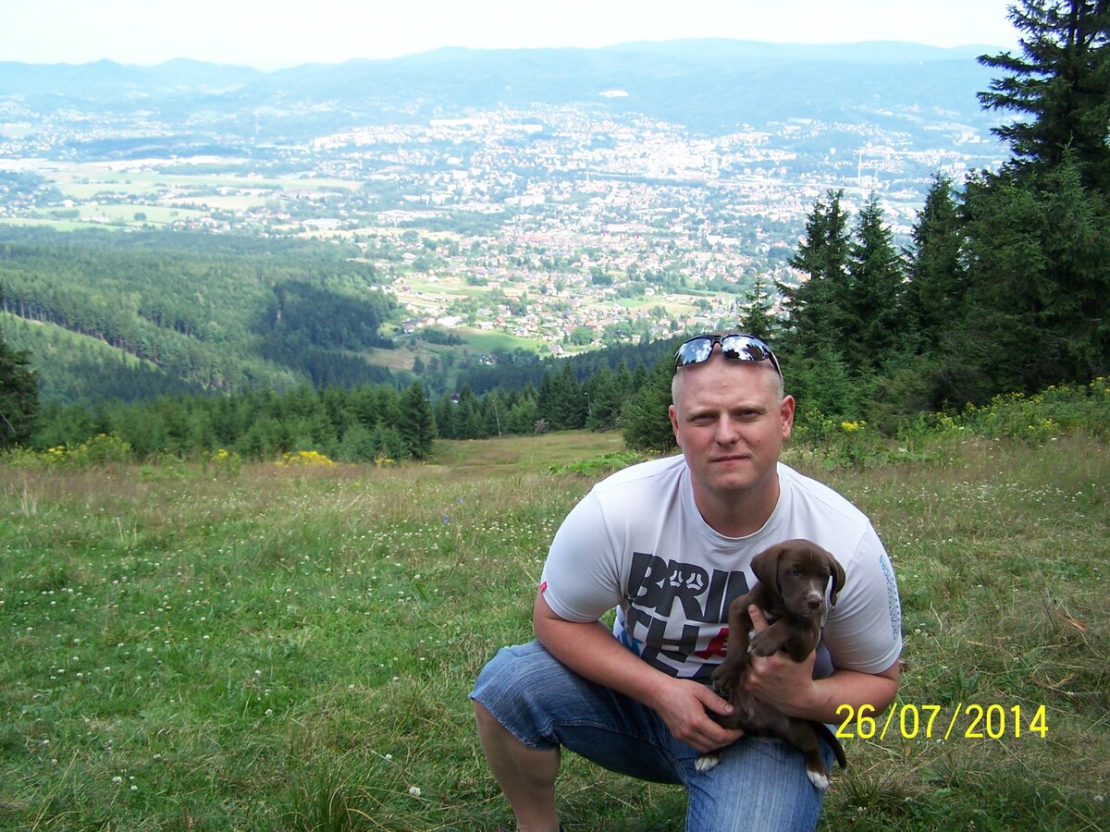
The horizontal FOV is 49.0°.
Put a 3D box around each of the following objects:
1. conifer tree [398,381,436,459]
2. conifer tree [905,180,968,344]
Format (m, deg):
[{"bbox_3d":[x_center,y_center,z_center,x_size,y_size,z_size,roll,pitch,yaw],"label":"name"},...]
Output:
[{"bbox_3d":[-8.125,0.297,72.295,2.300,4.880,2.300,0,17,0],"label":"conifer tree"},{"bbox_3d":[9.822,-3.242,32.108,2.400,6.170,2.400,0,17,0],"label":"conifer tree"}]

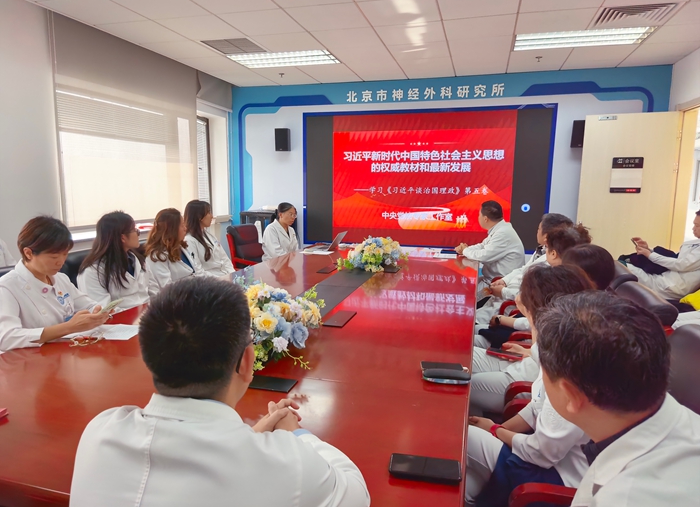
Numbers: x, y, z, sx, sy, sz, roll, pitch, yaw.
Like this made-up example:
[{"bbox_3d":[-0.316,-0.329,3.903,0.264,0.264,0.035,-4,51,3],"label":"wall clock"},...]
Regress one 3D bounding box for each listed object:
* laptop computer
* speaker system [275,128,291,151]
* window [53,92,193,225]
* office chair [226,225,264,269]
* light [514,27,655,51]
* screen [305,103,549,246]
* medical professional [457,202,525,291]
[{"bbox_3d":[-0.232,-0.131,4.987,0.320,0.190,0.320,2,8,15],"label":"laptop computer"},{"bbox_3d":[-0.928,-1.578,6.739,0.210,0.315,0.180,0,8,1],"label":"speaker system"},{"bbox_3d":[-2.154,-0.915,5.033,0.100,1.180,2.000,3,8,15],"label":"window"},{"bbox_3d":[-0.860,0.215,4.905,0.640,1.000,0.620,4,9,25],"label":"office chair"},{"bbox_3d":[2.134,-2.004,4.516,1.170,0.080,0.560,3,8,15],"label":"light"},{"bbox_3d":[0.929,-0.968,6.425,3.270,1.820,0.100,2,8,15],"label":"screen"},{"bbox_3d":[1.218,0.185,4.240,0.700,1.280,0.540,6,9,33],"label":"medical professional"}]

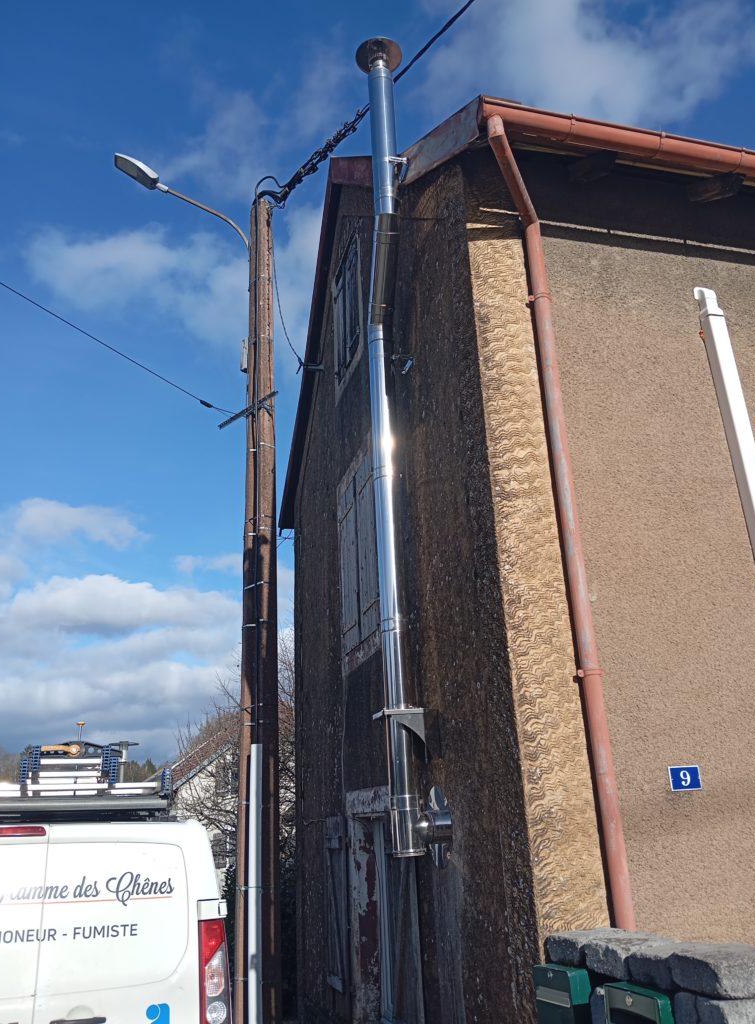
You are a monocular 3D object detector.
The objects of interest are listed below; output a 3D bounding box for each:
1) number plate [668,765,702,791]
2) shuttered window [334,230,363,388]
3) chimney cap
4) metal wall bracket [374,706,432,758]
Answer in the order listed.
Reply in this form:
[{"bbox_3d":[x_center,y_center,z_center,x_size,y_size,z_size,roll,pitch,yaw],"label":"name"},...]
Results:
[{"bbox_3d":[1.343,1.161,3.618,0.150,0.100,0.010,3,-21,-15],"label":"number plate"},{"bbox_3d":[-0.257,-1.694,7.191,0.100,1.140,0.930,3,-21,-15],"label":"shuttered window"},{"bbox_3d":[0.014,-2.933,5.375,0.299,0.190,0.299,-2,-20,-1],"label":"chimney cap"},{"bbox_3d":[0.144,1.211,4.535,0.280,0.260,0.250,3,-21,-15],"label":"metal wall bracket"}]

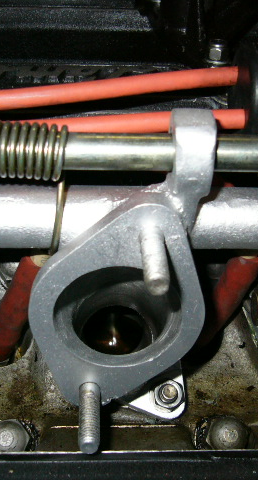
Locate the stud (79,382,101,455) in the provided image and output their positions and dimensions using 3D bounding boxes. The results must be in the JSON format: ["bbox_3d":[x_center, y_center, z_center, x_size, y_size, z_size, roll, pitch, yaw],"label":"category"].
[{"bbox_3d":[-0.015,0.065,0.238,0.008,0.008,0.028,0,32,-2],"label":"stud"}]

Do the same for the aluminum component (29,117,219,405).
[{"bbox_3d":[-0.002,0.009,0.244,0.067,0.109,0.040,0,32,-2],"label":"aluminum component"}]

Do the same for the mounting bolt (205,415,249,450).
[{"bbox_3d":[0.044,0.087,0.290,0.019,0.017,0.019,0,73,-2],"label":"mounting bolt"}]

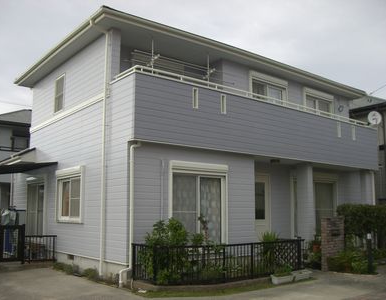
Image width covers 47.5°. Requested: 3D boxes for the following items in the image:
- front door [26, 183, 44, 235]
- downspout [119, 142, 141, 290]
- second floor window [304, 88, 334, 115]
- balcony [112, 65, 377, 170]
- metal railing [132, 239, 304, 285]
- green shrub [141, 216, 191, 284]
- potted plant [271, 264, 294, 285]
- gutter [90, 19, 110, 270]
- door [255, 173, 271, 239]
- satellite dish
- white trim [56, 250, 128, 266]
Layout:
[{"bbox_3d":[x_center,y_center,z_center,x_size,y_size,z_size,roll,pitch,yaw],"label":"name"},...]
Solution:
[{"bbox_3d":[-5.138,2.041,14.131,0.100,2.000,1.680,7,-11,-37],"label":"front door"},{"bbox_3d":[-1.337,1.350,9.380,0.400,3.100,0.300,7,-12,-38],"label":"downspout"},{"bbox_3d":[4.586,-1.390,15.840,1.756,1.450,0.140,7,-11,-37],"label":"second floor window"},{"bbox_3d":[2.301,-0.479,13.042,10.000,1.680,1.200,7,-12,-38],"label":"balcony"},{"bbox_3d":[0.880,2.516,10.153,4.600,0.750,1.250,7,-11,-37],"label":"metal railing"},{"bbox_3d":[-0.564,2.080,9.000,0.880,1.300,0.800,0,-9,0],"label":"green shrub"},{"bbox_3d":[2.078,2.787,10.002,0.270,0.380,0.700,-7,-12,39],"label":"potted plant"},{"bbox_3d":[-2.276,-0.126,10.179,0.580,6.100,0.200,7,-12,-38],"label":"gutter"},{"bbox_3d":[2.062,1.861,13.157,0.930,2.350,0.100,7,-12,-38],"label":"door"},{"bbox_3d":[6.407,-1.147,15.500,0.480,0.500,0.270,-3,-10,18],"label":"satellite dish"},{"bbox_3d":[-2.641,2.626,10.759,0.040,0.070,4.100,7,-11,-37],"label":"white trim"}]

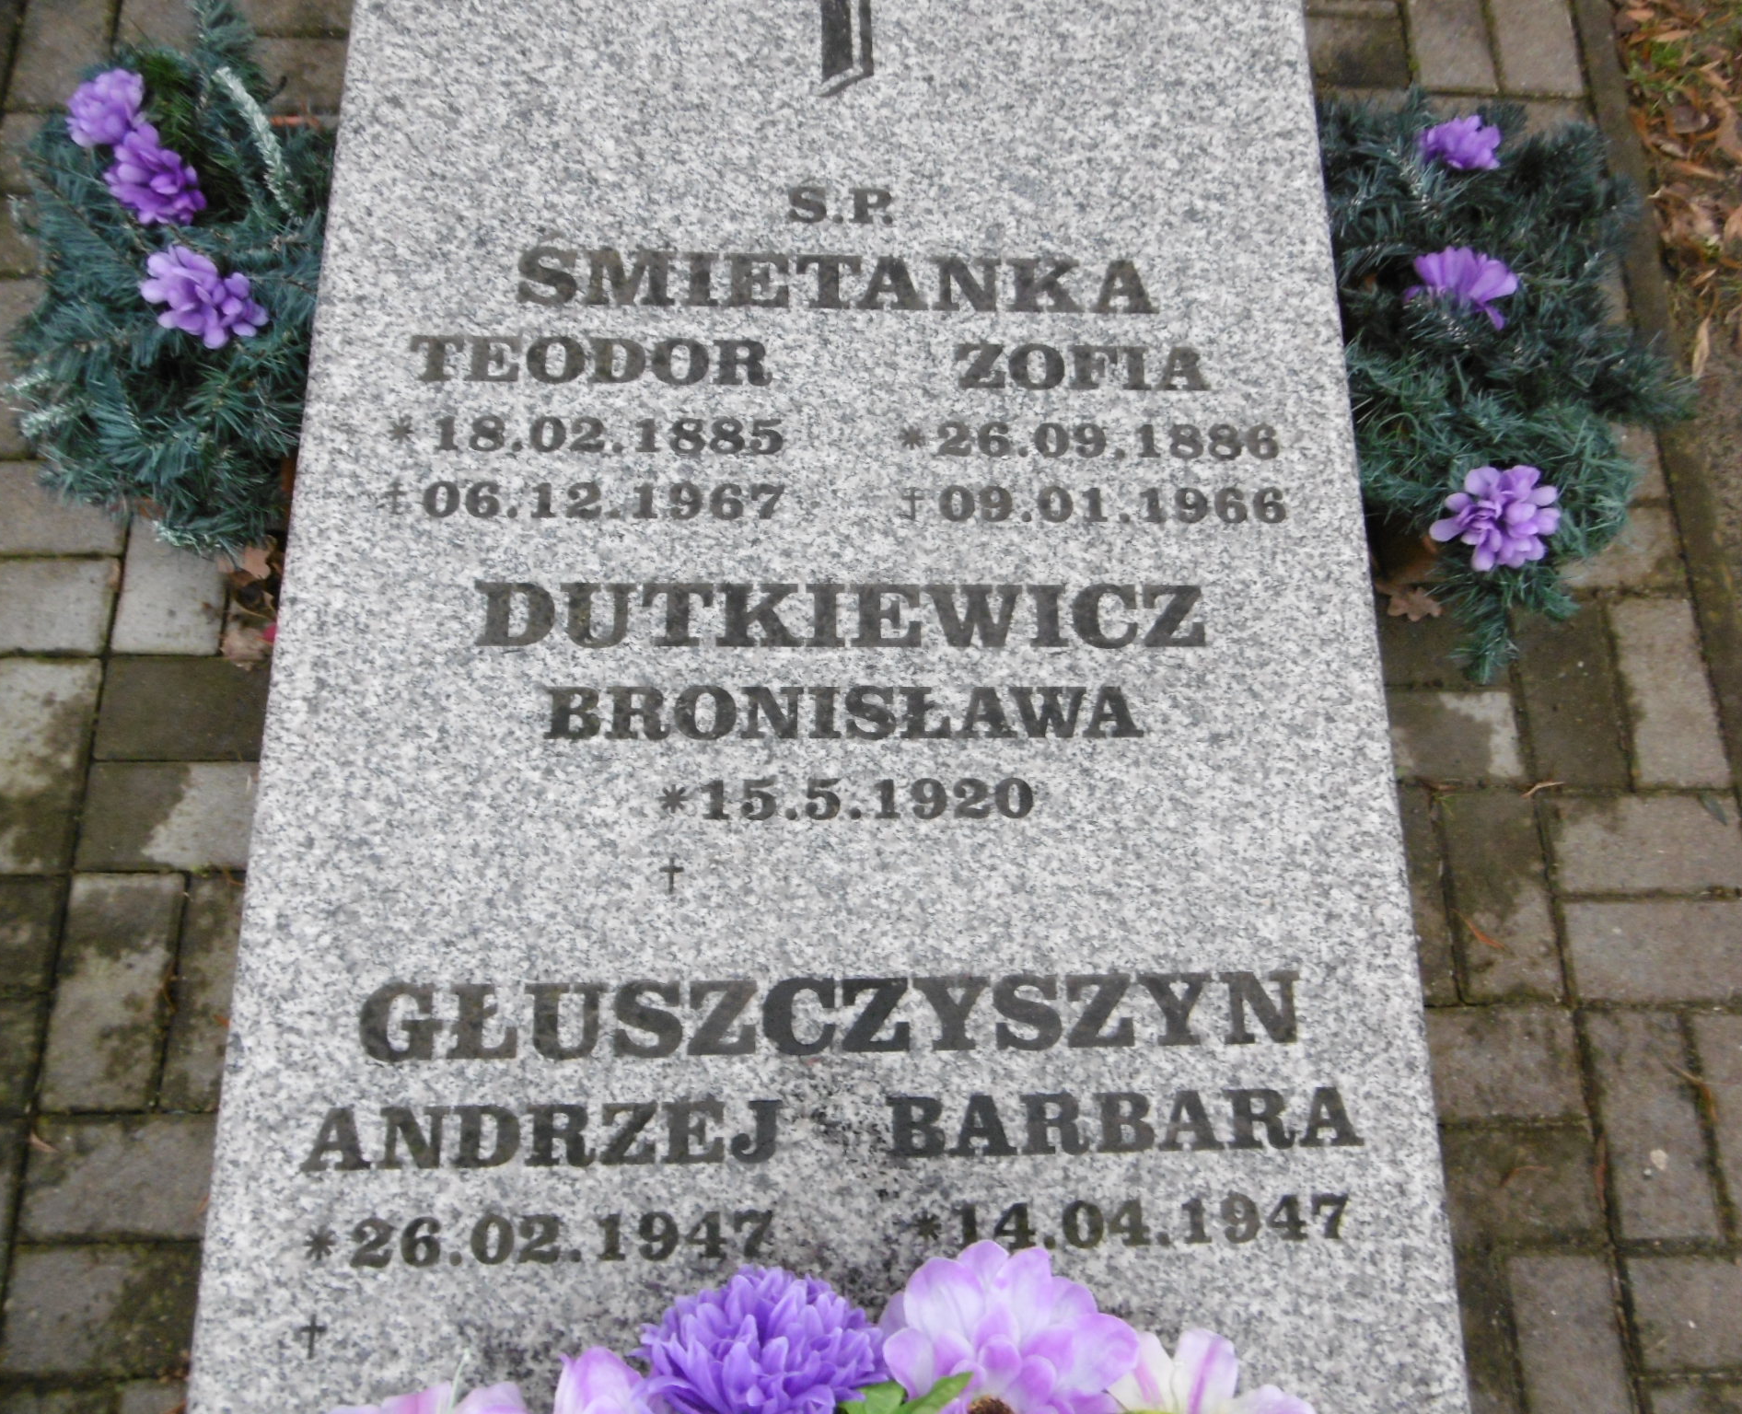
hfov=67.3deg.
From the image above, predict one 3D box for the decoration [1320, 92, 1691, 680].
[{"bbox_3d":[0.572,-0.318,1.237,0.333,0.190,0.545,0,73,-3],"label":"decoration"}]

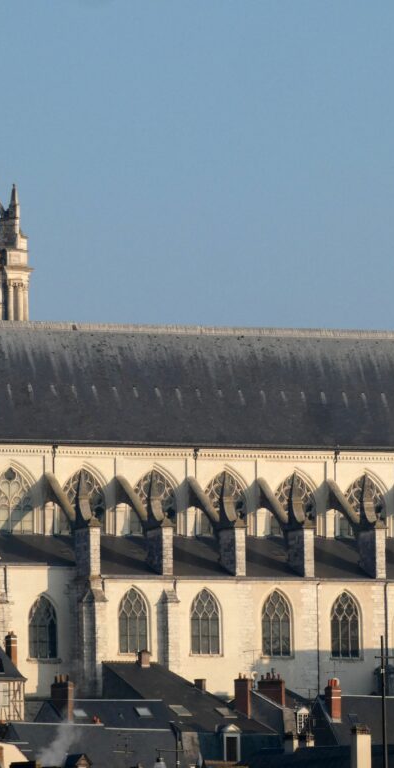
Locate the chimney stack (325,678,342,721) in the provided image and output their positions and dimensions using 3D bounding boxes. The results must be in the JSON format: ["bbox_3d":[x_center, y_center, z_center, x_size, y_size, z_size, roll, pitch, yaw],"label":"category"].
[{"bbox_3d":[9.815,22.776,502.000,0.780,3.136,1.020,2,-6,-30],"label":"chimney stack"}]

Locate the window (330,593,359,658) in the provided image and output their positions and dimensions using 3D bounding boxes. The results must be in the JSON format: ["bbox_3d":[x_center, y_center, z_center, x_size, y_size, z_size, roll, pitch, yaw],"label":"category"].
[{"bbox_3d":[12.040,19.572,566.963,2.584,5.467,0.450,1,-6,-22],"label":"window"}]

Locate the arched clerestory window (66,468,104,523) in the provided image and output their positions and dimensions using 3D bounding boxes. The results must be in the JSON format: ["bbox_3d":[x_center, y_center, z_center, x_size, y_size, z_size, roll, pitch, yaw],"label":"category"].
[{"bbox_3d":[-8.888,9.325,554.029,3.650,5.300,0.400,1,-6,-20],"label":"arched clerestory window"}]

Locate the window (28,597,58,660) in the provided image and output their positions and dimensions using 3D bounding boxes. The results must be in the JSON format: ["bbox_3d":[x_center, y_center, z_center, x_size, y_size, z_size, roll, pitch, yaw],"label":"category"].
[{"bbox_3d":[-12.286,19.376,556.081,2.534,5.082,0.450,1,-6,-22],"label":"window"}]

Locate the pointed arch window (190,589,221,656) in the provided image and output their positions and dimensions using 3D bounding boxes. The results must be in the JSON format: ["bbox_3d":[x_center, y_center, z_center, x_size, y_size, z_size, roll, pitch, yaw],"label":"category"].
[{"bbox_3d":[0.663,18.536,544.872,2.650,5.200,0.400,1,-6,-20],"label":"pointed arch window"}]

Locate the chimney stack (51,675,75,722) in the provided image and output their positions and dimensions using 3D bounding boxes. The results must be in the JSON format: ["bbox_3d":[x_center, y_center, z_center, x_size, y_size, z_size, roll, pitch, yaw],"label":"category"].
[{"bbox_3d":[-9.084,21.401,475.000,0.580,3.175,1.800,4,-7,-42],"label":"chimney stack"}]

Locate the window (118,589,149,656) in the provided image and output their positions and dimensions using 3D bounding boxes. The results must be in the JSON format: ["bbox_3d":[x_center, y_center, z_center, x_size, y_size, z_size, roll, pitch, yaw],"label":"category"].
[{"bbox_3d":[-5.114,19.032,560.026,2.639,5.360,0.450,1,-6,-22],"label":"window"}]

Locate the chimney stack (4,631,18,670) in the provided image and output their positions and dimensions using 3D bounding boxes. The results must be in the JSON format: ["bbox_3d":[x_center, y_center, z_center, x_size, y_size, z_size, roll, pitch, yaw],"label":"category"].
[{"bbox_3d":[-13.498,19.411,508.000,0.520,2.827,0.750,3,-6,-32],"label":"chimney stack"}]

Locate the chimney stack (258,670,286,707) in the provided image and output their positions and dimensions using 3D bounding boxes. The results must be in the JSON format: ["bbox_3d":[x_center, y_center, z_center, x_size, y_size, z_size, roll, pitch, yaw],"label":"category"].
[{"bbox_3d":[5.035,20.606,472.000,0.400,2.358,2.300,4,-7,-43],"label":"chimney stack"}]

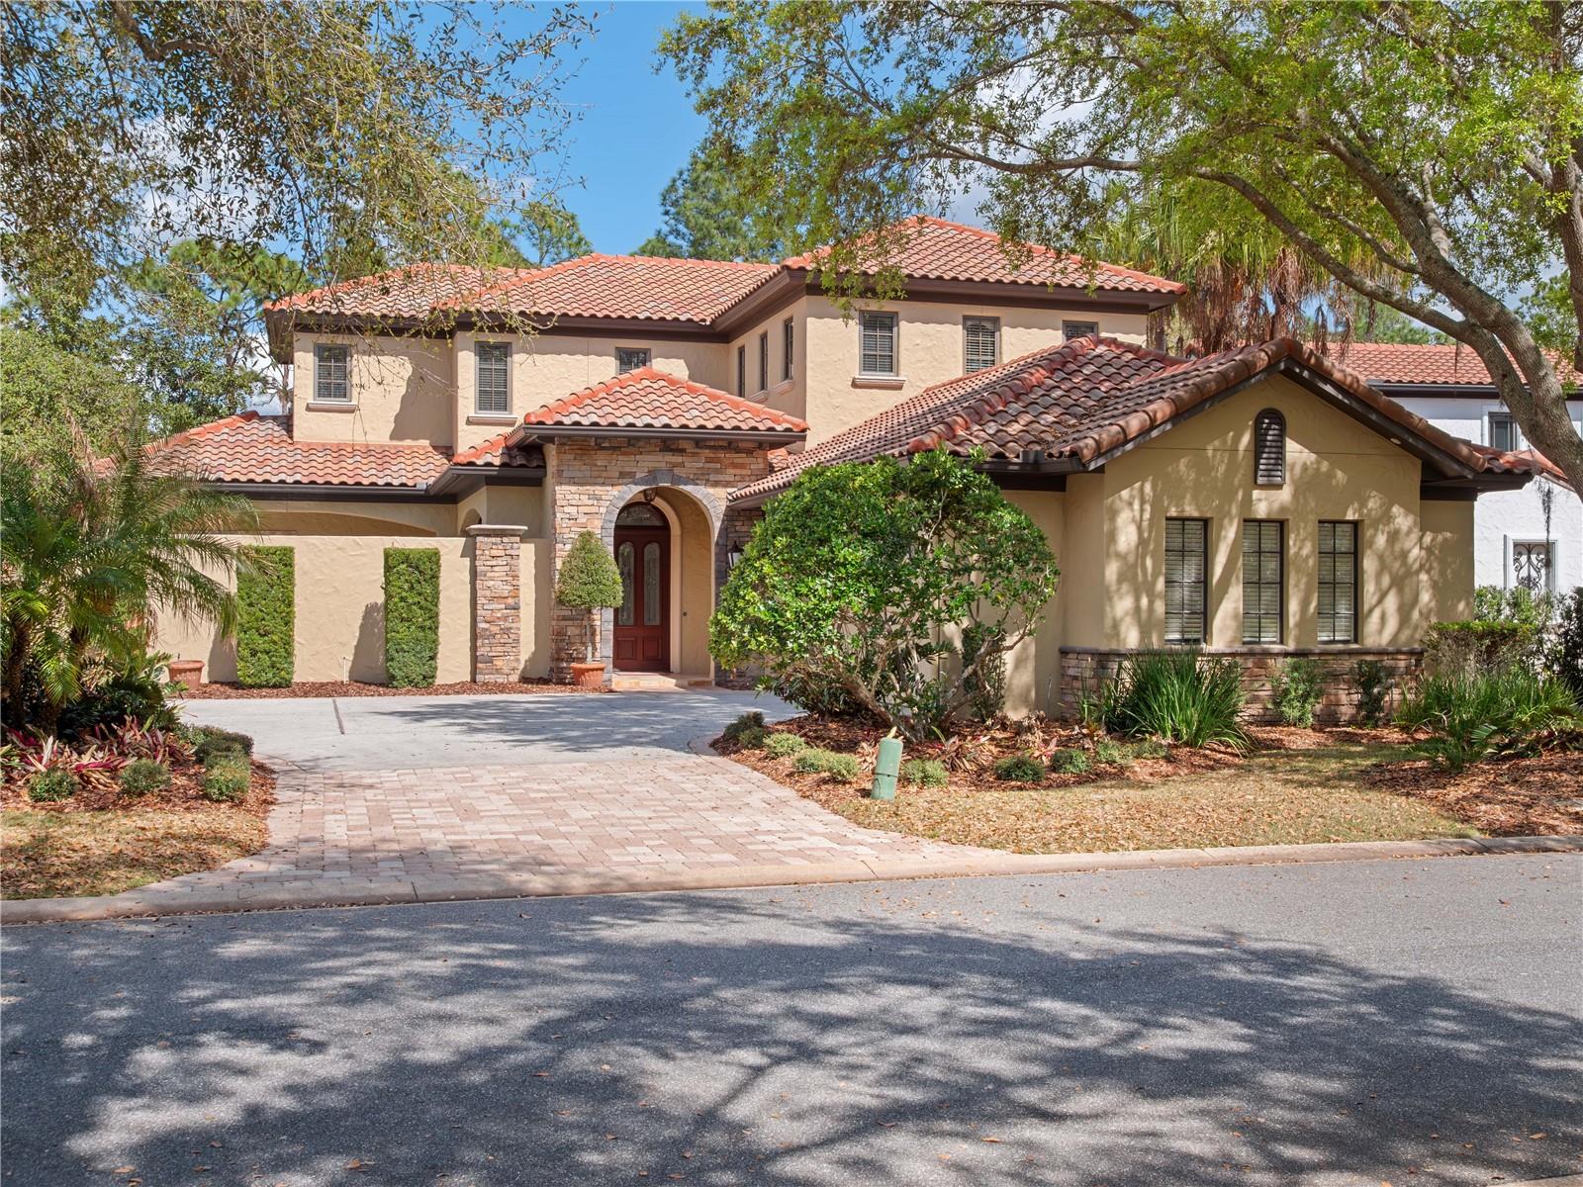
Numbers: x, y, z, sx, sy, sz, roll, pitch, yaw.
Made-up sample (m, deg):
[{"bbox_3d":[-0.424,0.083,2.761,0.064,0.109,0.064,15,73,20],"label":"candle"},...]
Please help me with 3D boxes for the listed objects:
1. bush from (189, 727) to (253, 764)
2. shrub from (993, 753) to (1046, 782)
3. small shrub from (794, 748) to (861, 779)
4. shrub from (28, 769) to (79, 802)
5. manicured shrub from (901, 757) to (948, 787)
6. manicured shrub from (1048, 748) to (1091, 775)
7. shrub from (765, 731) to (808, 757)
[{"bbox_3d":[-5.242,1.400,15.120,0.591,0.354,0.550,0,0,0],"label":"bush"},{"bbox_3d":[2.063,1.560,14.886,0.470,0.243,0.460,0,0,0],"label":"shrub"},{"bbox_3d":[0.325,1.506,14.688,0.596,0.261,0.471,0,0,0],"label":"small shrub"},{"bbox_3d":[-5.717,1.476,12.759,0.403,0.235,0.395,0,0,0],"label":"shrub"},{"bbox_3d":[1.152,1.539,14.261,0.407,0.234,0.399,0,0,0],"label":"manicured shrub"},{"bbox_3d":[2.578,1.544,15.250,0.378,0.232,0.370,0,0,0],"label":"manicured shrub"},{"bbox_3d":[-0.056,1.501,16.476,0.446,0.238,0.437,0,0,0],"label":"shrub"}]

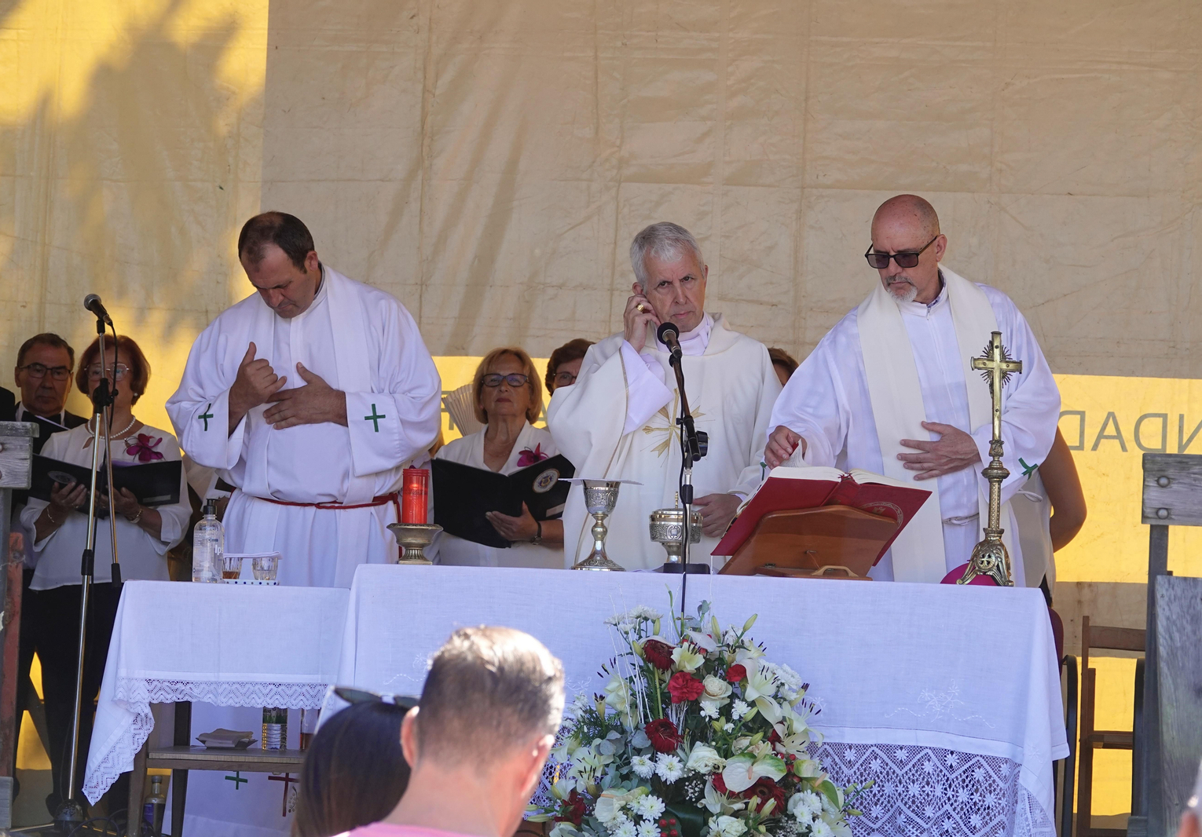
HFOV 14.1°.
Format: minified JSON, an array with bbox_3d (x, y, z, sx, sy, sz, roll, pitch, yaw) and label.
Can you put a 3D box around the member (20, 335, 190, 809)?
[{"bbox_3d":[-1.603,0.503,15.472,0.540,1.535,0.400,2,-2,5],"label":"member"}]

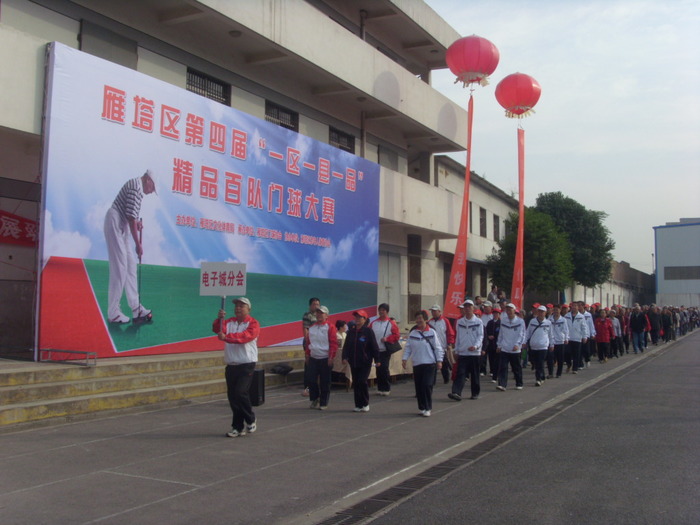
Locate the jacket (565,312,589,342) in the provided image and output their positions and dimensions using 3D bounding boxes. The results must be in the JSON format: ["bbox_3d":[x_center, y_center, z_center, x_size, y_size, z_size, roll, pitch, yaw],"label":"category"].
[{"bbox_3d":[5.712,1.638,18.400,0.600,0.757,0.360,-1,-4,26],"label":"jacket"}]

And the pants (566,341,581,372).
[{"bbox_3d":[5.656,2.351,18.400,0.380,0.832,0.380,-1,-4,26],"label":"pants"}]

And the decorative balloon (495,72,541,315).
[{"bbox_3d":[7.129,-2.930,30.800,1.970,10.154,1.950,0,-4,14],"label":"decorative balloon"}]

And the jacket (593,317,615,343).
[{"bbox_3d":[7.844,2.083,22.500,0.600,0.777,0.360,-1,-4,26],"label":"jacket"}]

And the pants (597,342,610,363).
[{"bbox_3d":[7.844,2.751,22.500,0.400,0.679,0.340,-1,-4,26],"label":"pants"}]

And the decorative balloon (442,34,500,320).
[{"bbox_3d":[4.289,-3.010,25.700,1.930,10.023,1.900,0,-4,11],"label":"decorative balloon"}]

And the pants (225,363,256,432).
[{"bbox_3d":[-1.362,1.672,9.100,0.370,0.879,0.370,-2,-4,30],"label":"pants"}]

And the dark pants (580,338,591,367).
[{"bbox_3d":[6.359,2.435,19.700,0.380,0.837,0.360,-1,-4,26],"label":"dark pants"}]

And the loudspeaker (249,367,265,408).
[{"bbox_3d":[-1.625,2.044,12.036,0.350,0.600,0.380,0,-4,12],"label":"loudspeaker"}]

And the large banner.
[{"bbox_3d":[-2.326,-0.724,18.705,0.250,5.830,13.037,-2,-4,29],"label":"large banner"}]

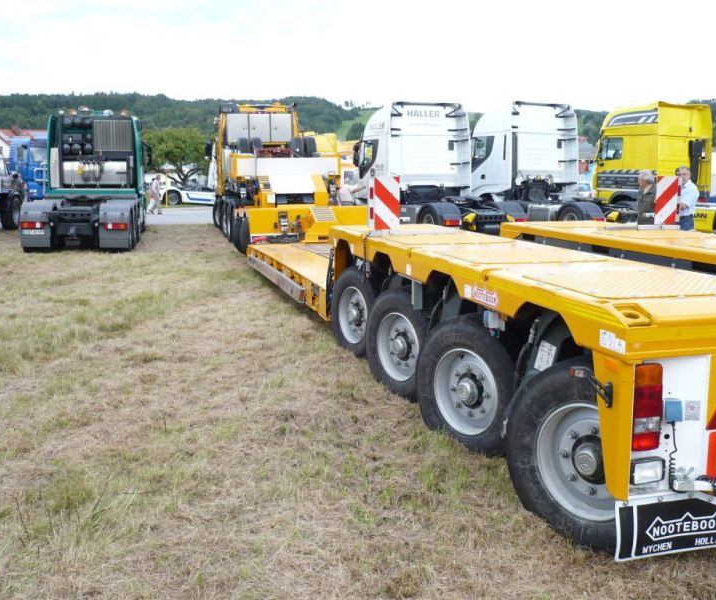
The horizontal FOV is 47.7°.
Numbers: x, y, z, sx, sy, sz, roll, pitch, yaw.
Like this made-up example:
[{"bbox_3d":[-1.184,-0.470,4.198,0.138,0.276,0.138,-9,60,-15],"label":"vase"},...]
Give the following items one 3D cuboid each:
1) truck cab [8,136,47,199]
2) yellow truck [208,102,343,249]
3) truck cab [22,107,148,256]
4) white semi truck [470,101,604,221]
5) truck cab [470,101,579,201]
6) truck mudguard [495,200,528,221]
[{"bbox_3d":[-12.282,-4.952,32.259,2.500,2.850,2.200,-7,11,-38],"label":"truck cab"},{"bbox_3d":[-2.899,-4.004,24.999,2.600,4.000,8.400,-2,9,-13],"label":"yellow truck"},{"bbox_3d":[-7.341,-3.459,22.343,2.580,3.700,7.600,-2,9,-12],"label":"truck cab"},{"bbox_3d":[5.521,-3.628,22.870,2.540,3.880,5.870,-5,10,-29],"label":"white semi truck"},{"bbox_3d":[4.777,-4.215,24.138,2.540,3.070,2.500,-5,10,-29],"label":"truck cab"},{"bbox_3d":[3.864,-2.270,21.120,0.620,0.600,1.200,-3,9,-22],"label":"truck mudguard"}]

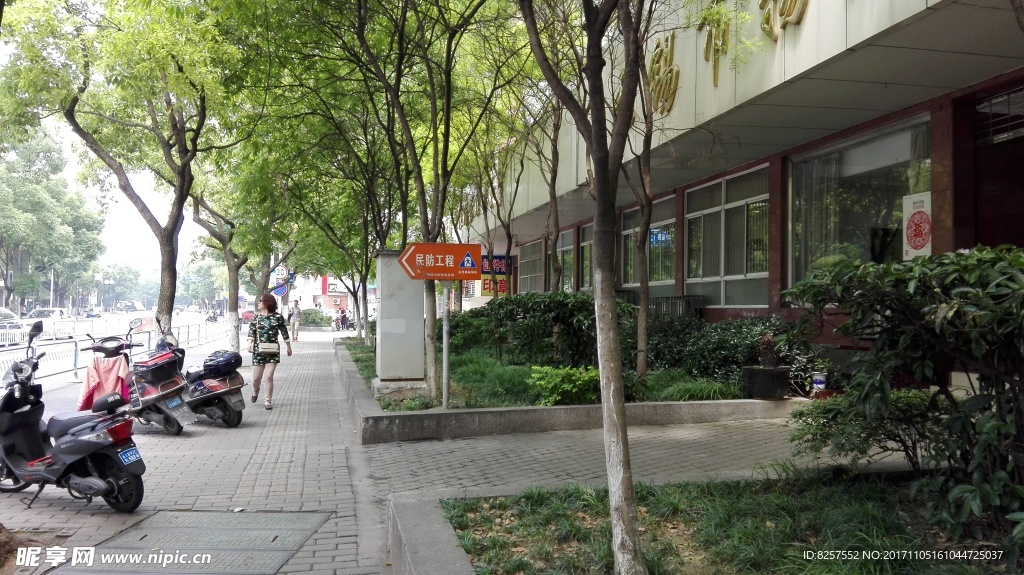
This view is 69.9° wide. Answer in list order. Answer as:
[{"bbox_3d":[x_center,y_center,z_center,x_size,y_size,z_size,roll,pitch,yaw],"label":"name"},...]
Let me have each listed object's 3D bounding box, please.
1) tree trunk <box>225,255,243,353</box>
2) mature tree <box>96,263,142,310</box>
[{"bbox_3d":[-7.480,0.537,19.800,0.420,2.750,0.420,0,-1,-15],"label":"tree trunk"},{"bbox_3d":[-56.400,0.173,105.000,6.400,7.200,6.400,0,-1,-15],"label":"mature tree"}]

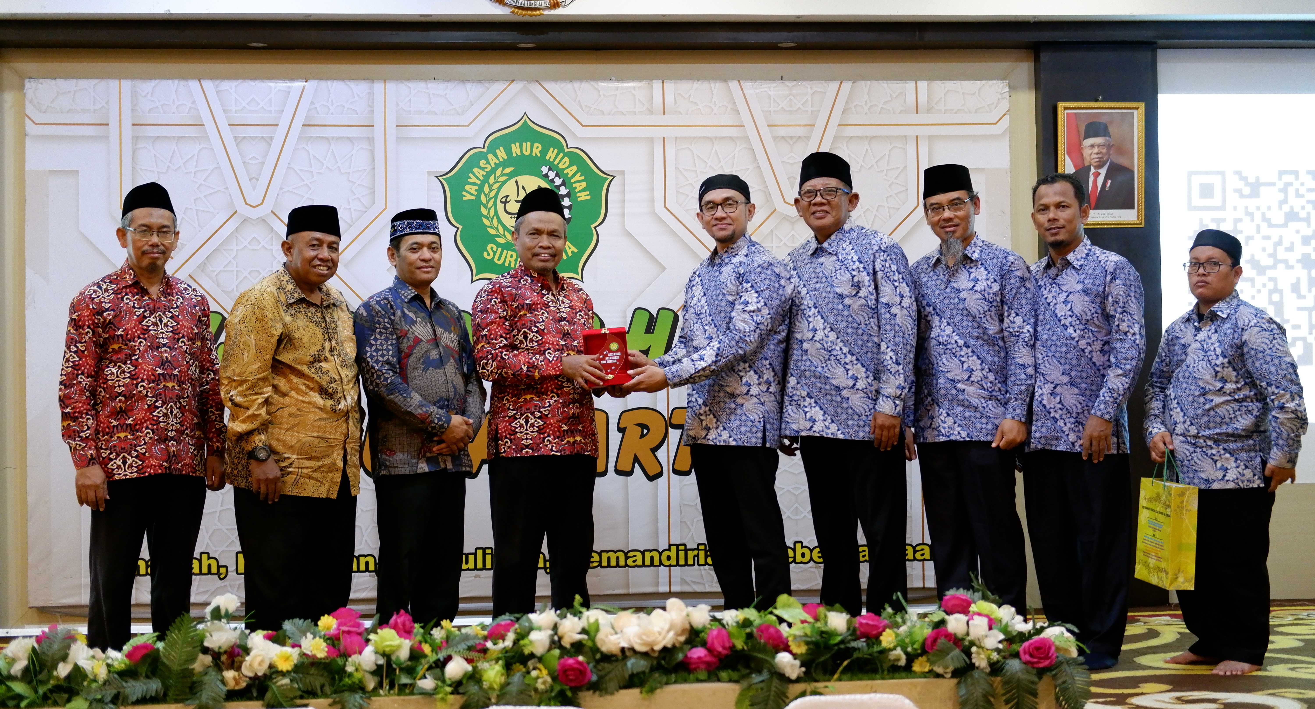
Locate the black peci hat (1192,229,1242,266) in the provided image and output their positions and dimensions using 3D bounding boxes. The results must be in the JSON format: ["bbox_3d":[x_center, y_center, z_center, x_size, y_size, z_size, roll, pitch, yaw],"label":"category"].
[{"bbox_3d":[1.923,-0.367,6.350,0.168,0.090,0.195,-2,-14,45],"label":"black peci hat"}]

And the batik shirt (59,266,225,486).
[{"bbox_3d":[-1.720,0.057,6.170,0.530,0.720,0.300,0,-1,-36],"label":"batik shirt"}]

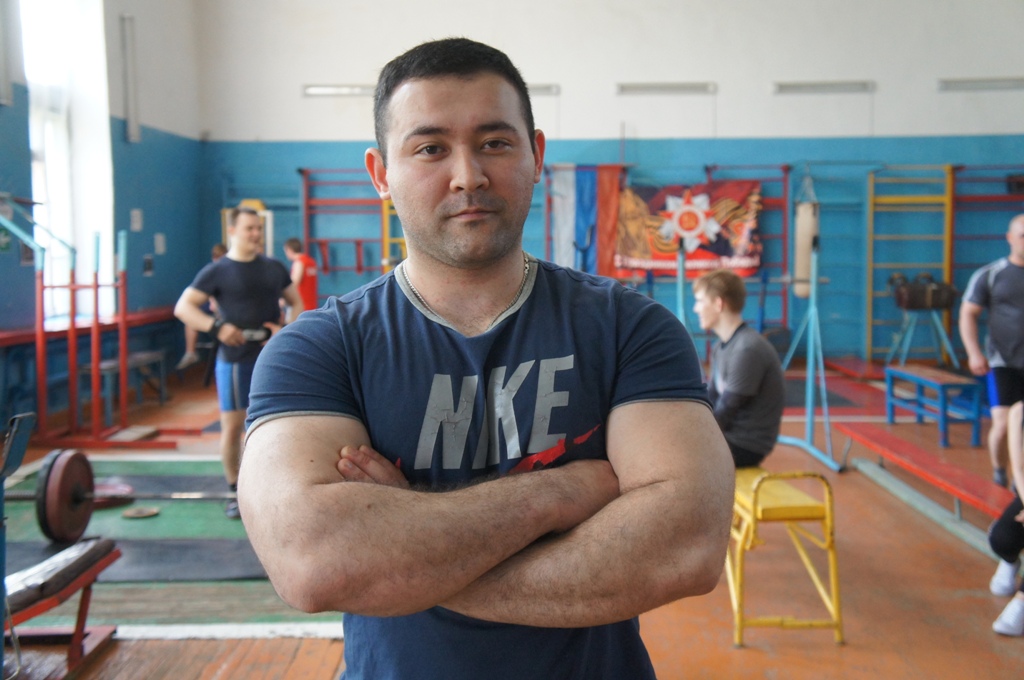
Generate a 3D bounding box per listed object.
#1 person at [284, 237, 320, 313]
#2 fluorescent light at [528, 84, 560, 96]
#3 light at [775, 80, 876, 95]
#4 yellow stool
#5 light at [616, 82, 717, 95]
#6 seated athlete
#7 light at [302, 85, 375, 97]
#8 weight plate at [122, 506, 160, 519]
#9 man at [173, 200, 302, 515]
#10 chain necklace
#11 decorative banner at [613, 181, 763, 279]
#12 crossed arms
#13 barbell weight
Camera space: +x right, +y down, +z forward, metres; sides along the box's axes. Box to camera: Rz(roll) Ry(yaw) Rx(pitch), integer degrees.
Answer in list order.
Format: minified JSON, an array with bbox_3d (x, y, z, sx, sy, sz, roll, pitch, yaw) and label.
[{"bbox_3d":[-2.251,-0.289,12.214,0.300,1.620,0.420,2,5,28],"label":"person"},{"bbox_3d":[-0.019,-3.192,14.538,1.240,0.140,0.100,0,4,4],"label":"fluorescent light"},{"bbox_3d":[3.931,-3.166,14.249,1.240,0.140,0.100,0,4,4],"label":"light"},{"bbox_3d":[0.980,0.774,4.801,0.410,0.640,1.200,0,4,-6],"label":"yellow stool"},{"bbox_3d":[1.919,-3.123,14.111,1.250,0.150,0.100,0,4,4],"label":"light"},{"bbox_3d":[0.758,0.387,4.754,0.760,1.340,0.500,-1,4,-17],"label":"seated athlete"},{"bbox_3d":[-2.016,-3.151,14.364,1.250,0.150,0.100,0,4,4],"label":"light"},{"bbox_3d":[-2.022,0.940,6.202,0.205,0.026,0.205,0,4,0],"label":"weight plate"},{"bbox_3d":[-1.506,0.122,6.293,0.620,1.710,0.400,-3,5,-33],"label":"man"},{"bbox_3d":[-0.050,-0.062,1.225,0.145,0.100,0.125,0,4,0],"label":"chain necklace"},{"bbox_3d":[2.218,-1.398,14.370,1.870,1.210,0.080,0,4,4],"label":"decorative banner"},{"bbox_3d":[-0.027,0.172,1.180,0.500,0.228,0.270,0,4,-1],"label":"crossed arms"},{"bbox_3d":[-1.541,0.769,5.634,2.100,0.450,0.450,0,4,1],"label":"barbell weight"}]

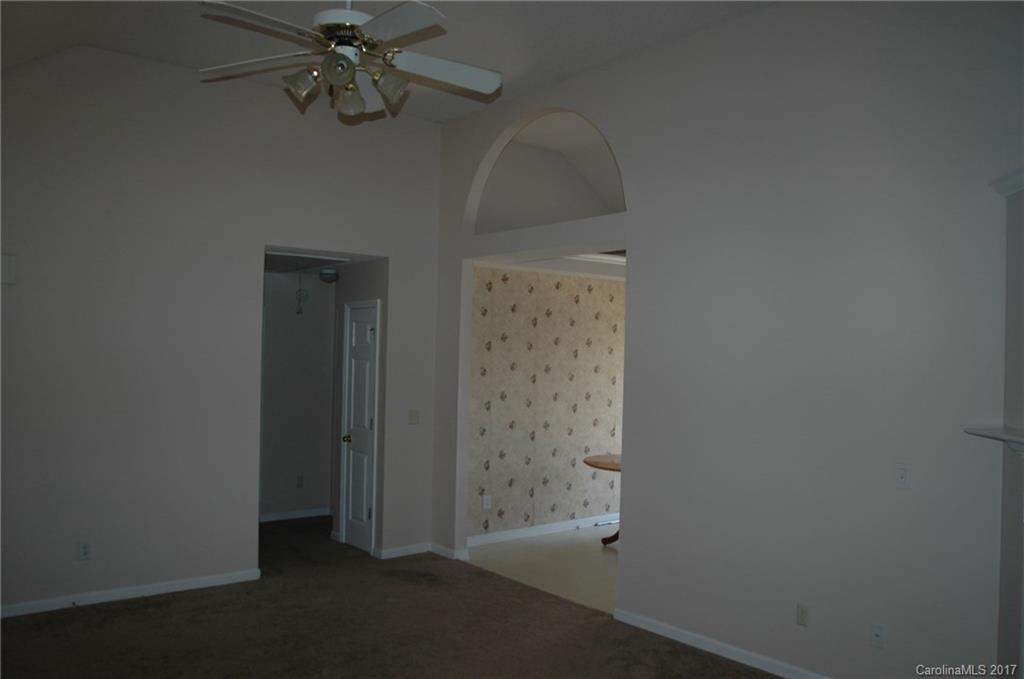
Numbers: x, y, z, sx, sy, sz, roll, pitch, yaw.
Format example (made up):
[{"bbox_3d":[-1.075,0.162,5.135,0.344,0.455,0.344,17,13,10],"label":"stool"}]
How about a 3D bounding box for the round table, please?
[{"bbox_3d":[1.208,1.468,6.837,1.160,0.750,1.160,1,-1,0],"label":"round table"}]

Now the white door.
[{"bbox_3d":[-1.286,0.737,6.499,0.050,2.080,0.500,3,-2,-41],"label":"white door"}]

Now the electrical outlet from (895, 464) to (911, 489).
[{"bbox_3d":[1.817,0.637,3.564,0.010,0.116,0.072,3,-2,-41],"label":"electrical outlet"}]

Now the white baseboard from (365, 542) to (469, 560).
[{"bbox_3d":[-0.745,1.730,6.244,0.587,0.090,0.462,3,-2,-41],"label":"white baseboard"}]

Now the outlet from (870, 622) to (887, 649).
[{"bbox_3d":[1.734,1.401,3.626,0.010,0.116,0.072,3,-2,-41],"label":"outlet"}]

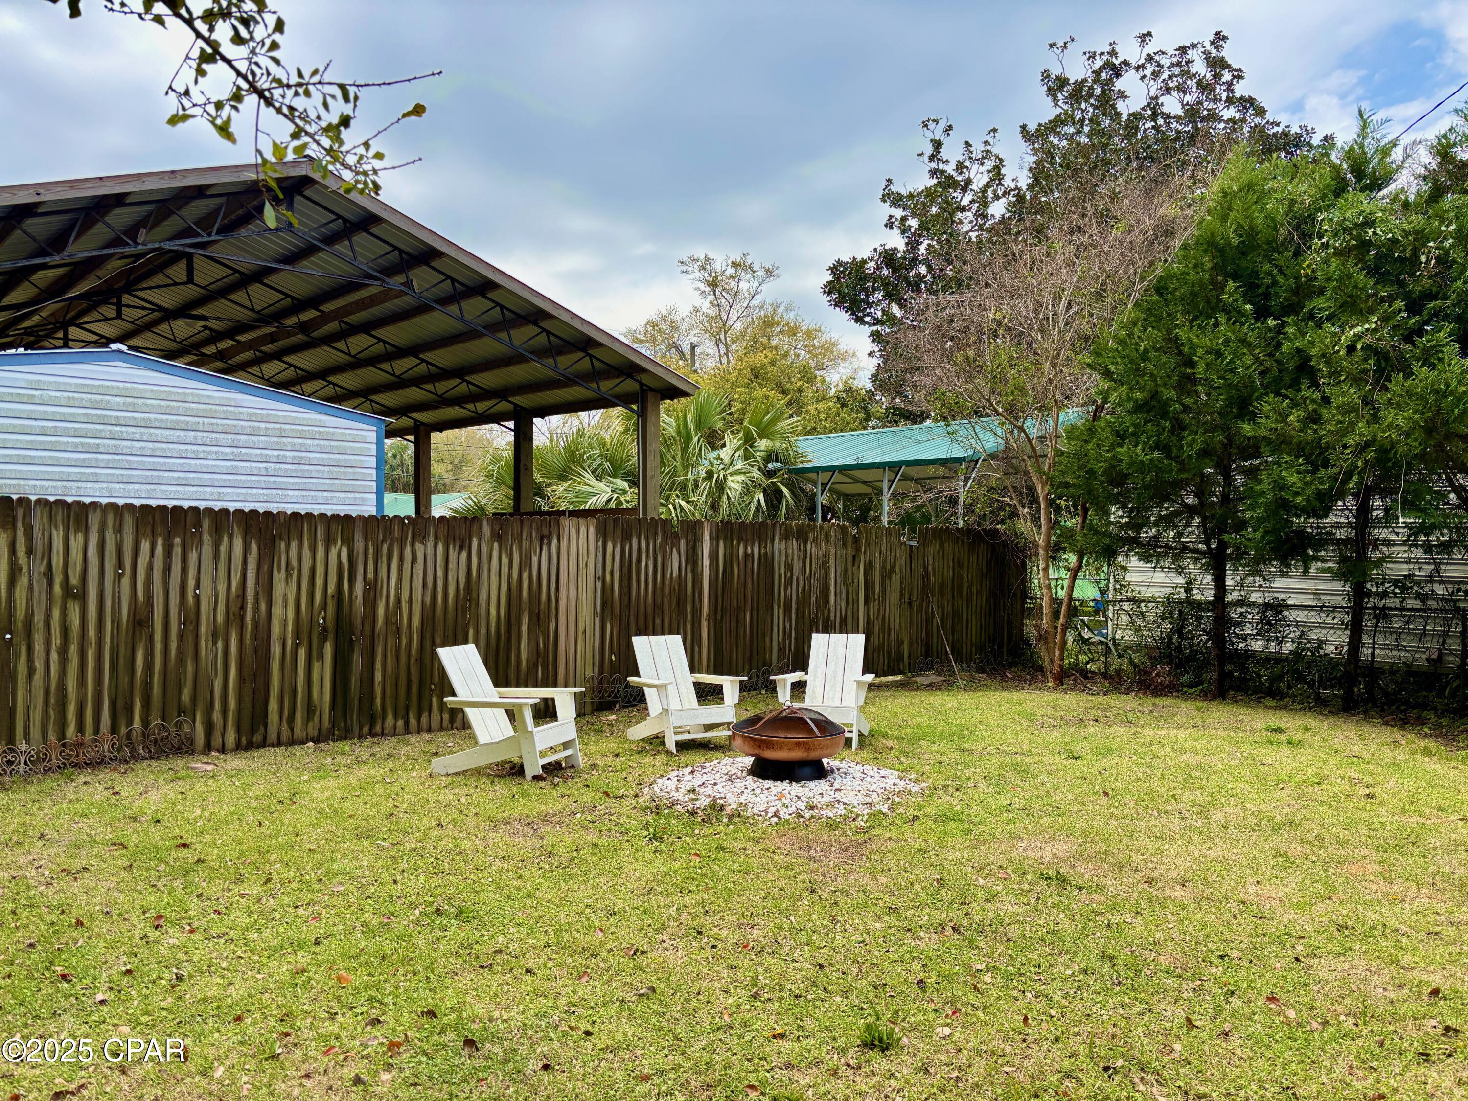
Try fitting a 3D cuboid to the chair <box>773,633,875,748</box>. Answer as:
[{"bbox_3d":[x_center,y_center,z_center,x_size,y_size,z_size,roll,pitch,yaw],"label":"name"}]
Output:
[{"bbox_3d":[0.766,1.117,8.893,0.769,0.833,0.865,0,-1,16],"label":"chair"}]

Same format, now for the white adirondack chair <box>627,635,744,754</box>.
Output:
[{"bbox_3d":[-0.428,1.131,8.848,0.769,0.833,0.865,1,-1,-31],"label":"white adirondack chair"}]

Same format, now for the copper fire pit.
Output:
[{"bbox_3d":[0.374,1.274,7.505,0.784,0.488,0.784,0,-1,0],"label":"copper fire pit"}]

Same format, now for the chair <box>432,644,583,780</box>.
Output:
[{"bbox_3d":[-1.557,1.090,7.564,0.865,0.833,0.769,0,-1,19],"label":"chair"}]

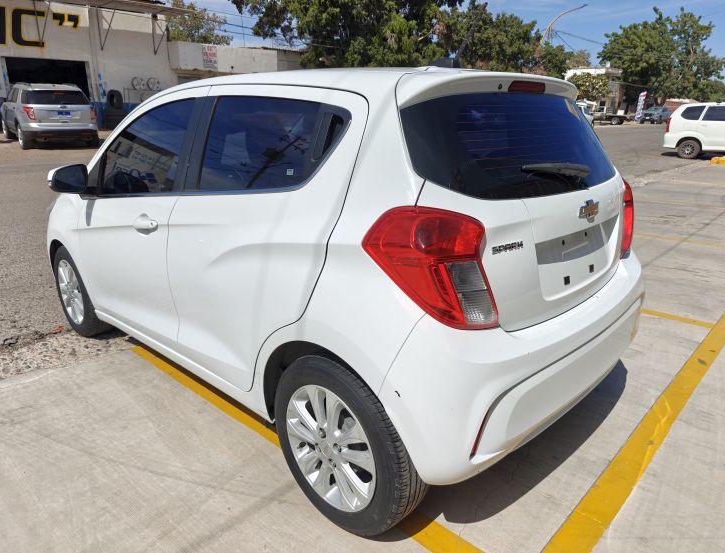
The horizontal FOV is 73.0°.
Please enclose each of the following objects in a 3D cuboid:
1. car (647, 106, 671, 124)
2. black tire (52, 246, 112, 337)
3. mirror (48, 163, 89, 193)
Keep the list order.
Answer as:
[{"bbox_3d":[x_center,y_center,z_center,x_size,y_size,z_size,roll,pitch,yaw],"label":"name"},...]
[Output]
[{"bbox_3d":[30.012,-16.384,50.000,4.800,1.750,1.850,-15,23,-35],"label":"car"},{"bbox_3d":[-1.831,0.089,3.214,0.585,0.585,0.200,17,24,40],"label":"black tire"},{"bbox_3d":[-1.431,-0.471,2.382,0.140,0.145,0.200,14,22,41],"label":"mirror"}]

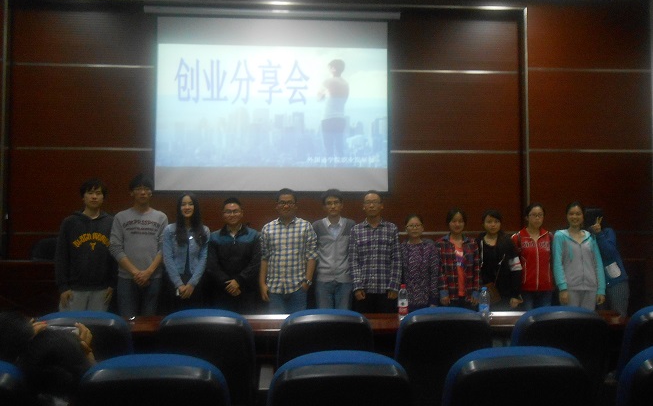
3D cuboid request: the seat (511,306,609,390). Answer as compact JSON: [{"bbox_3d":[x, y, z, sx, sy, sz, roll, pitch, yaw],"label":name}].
[{"bbox_3d":[1.197,1.038,3.186,0.540,0.980,0.600,0,-2,-4],"label":"seat"}]

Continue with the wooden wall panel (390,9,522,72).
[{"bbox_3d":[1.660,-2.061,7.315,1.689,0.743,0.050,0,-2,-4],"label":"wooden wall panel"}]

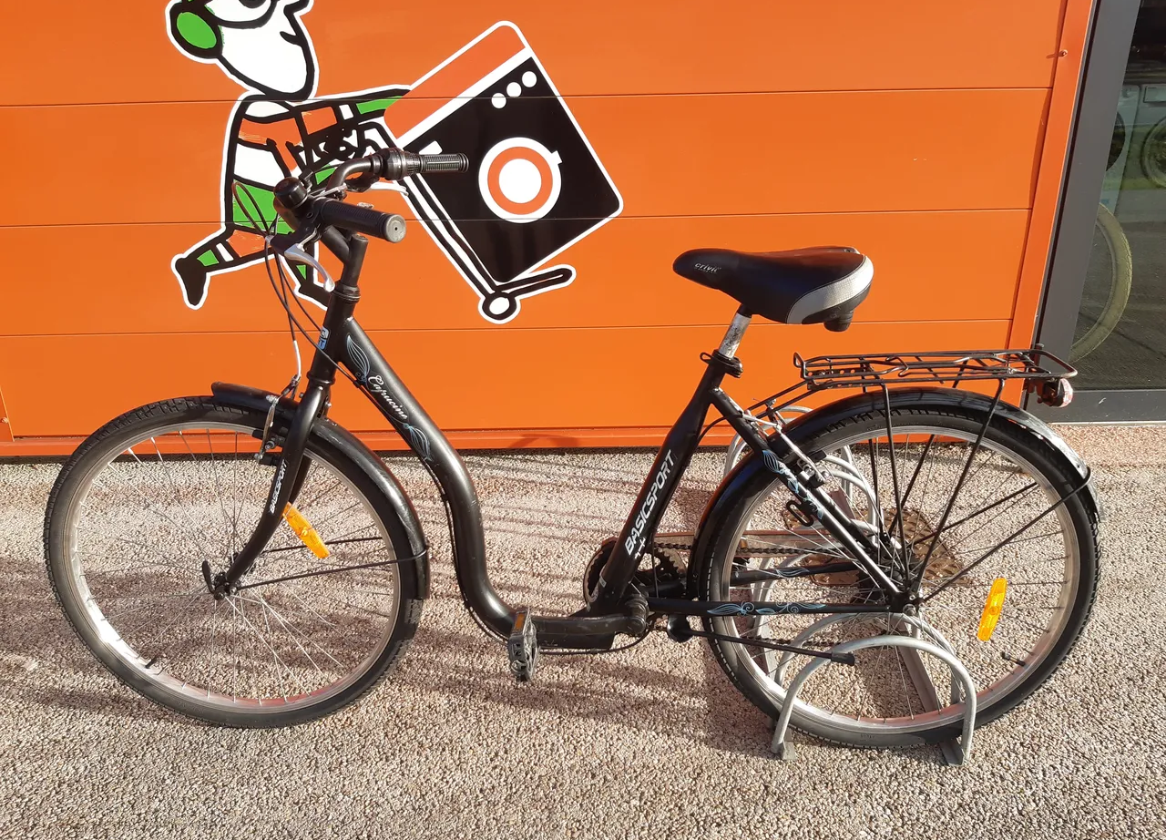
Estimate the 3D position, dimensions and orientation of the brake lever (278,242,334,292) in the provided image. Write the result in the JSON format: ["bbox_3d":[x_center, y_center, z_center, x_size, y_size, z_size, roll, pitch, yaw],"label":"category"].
[{"bbox_3d":[-0.323,-0.178,1.027,0.028,0.030,0.118,-20,46,-39],"label":"brake lever"}]

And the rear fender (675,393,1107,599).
[{"bbox_3d":[0.496,0.126,1.385,0.662,0.382,0.060,0,21,4],"label":"rear fender"}]

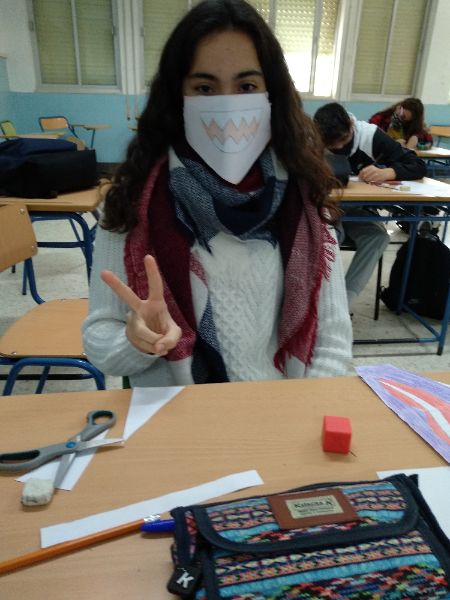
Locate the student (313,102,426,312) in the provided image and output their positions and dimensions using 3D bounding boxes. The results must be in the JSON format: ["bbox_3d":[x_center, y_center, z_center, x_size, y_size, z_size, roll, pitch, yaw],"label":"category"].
[{"bbox_3d":[0.722,-0.481,2.457,0.560,1.120,0.680,4,24,5],"label":"student"}]

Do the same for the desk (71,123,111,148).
[{"bbox_3d":[-1.889,-1.967,6.148,0.700,0.750,0.500,1,24,0],"label":"desk"}]

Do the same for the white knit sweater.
[{"bbox_3d":[-0.014,0.017,0.832,0.460,0.520,0.310,1,24,0],"label":"white knit sweater"}]

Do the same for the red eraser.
[{"bbox_3d":[0.121,0.146,0.486,0.026,0.028,0.026,5,24,7],"label":"red eraser"}]

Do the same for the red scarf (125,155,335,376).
[{"bbox_3d":[0.008,-0.060,0.771,0.325,0.380,0.240,1,24,0],"label":"red scarf"}]

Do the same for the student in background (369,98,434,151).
[{"bbox_3d":[1.592,-1.198,4.043,0.550,1.180,0.650,4,24,5],"label":"student in background"}]

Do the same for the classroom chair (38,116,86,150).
[{"bbox_3d":[-2.146,-1.925,5.951,0.410,0.820,0.450,-15,29,-33],"label":"classroom chair"}]

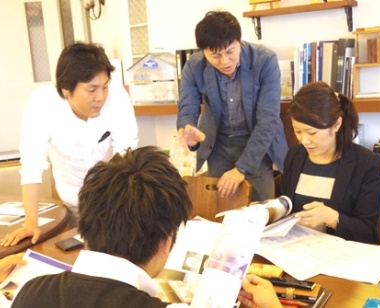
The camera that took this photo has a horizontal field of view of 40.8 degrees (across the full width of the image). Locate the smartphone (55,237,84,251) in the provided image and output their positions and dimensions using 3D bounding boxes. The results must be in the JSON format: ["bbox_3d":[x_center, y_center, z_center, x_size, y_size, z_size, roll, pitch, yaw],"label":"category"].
[{"bbox_3d":[-0.436,0.332,1.849,0.072,0.012,0.086,-12,14,-36],"label":"smartphone"}]

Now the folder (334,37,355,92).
[{"bbox_3d":[0.853,-0.465,2.800,0.045,0.315,0.240,7,15,26],"label":"folder"}]

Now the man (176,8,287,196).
[{"bbox_3d":[0.211,0.163,2.244,0.530,1.525,0.580,-2,11,8],"label":"man"}]

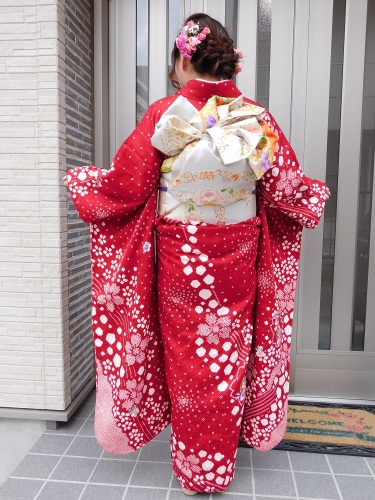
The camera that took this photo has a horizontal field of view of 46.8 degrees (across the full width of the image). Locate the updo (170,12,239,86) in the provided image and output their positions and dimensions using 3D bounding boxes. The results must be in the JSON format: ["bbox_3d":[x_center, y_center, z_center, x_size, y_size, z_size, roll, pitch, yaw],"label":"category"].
[{"bbox_3d":[0.053,-0.658,1.437,0.210,0.230,0.220,-4,8,-38],"label":"updo"}]

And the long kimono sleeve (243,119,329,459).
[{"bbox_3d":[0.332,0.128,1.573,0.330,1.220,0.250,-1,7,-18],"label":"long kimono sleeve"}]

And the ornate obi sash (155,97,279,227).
[{"bbox_3d":[0.075,-0.284,1.448,0.390,0.400,0.310,1,6,0],"label":"ornate obi sash"}]

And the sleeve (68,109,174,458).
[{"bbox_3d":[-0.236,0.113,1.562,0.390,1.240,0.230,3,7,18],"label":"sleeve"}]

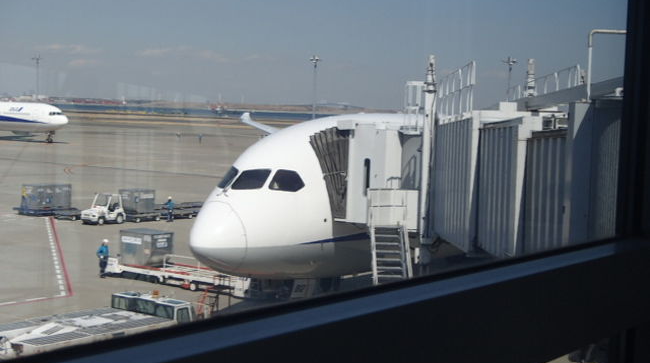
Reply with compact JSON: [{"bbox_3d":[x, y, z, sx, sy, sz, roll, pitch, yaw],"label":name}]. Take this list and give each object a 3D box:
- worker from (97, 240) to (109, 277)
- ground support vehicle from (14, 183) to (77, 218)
[{"bbox_3d":[-10.392,3.612,49.248,0.400,1.770,0.520,4,5,30],"label":"worker"},{"bbox_3d":[-19.917,1.318,75.036,1.950,2.150,3.800,6,5,44],"label":"ground support vehicle"}]

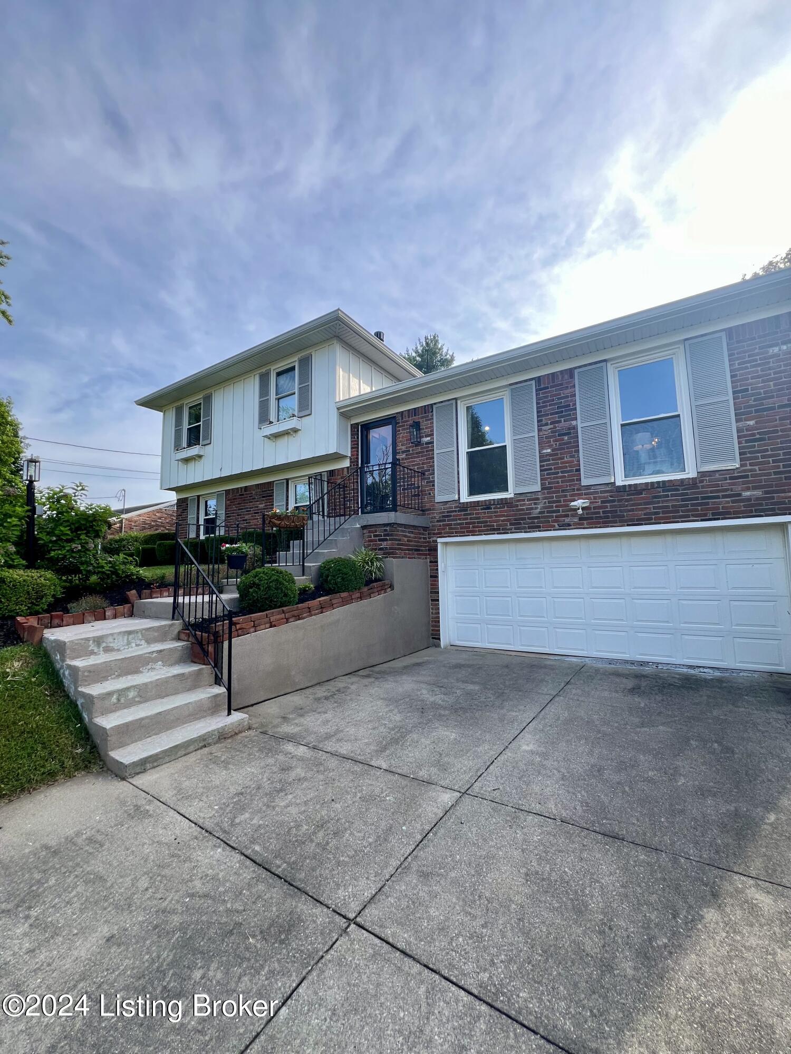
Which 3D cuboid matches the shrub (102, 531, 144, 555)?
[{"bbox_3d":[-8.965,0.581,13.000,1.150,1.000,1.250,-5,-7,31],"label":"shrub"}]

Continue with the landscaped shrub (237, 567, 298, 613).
[{"bbox_3d":[-1.590,0.795,4.930,0.700,0.600,0.700,-5,-7,31],"label":"landscaped shrub"}]

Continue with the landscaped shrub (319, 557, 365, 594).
[{"bbox_3d":[-0.836,0.765,6.180,0.700,0.610,0.700,-1,-6,0],"label":"landscaped shrub"}]

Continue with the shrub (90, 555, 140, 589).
[{"bbox_3d":[-4.334,0.692,6.100,0.650,0.580,0.680,-5,-7,31],"label":"shrub"}]

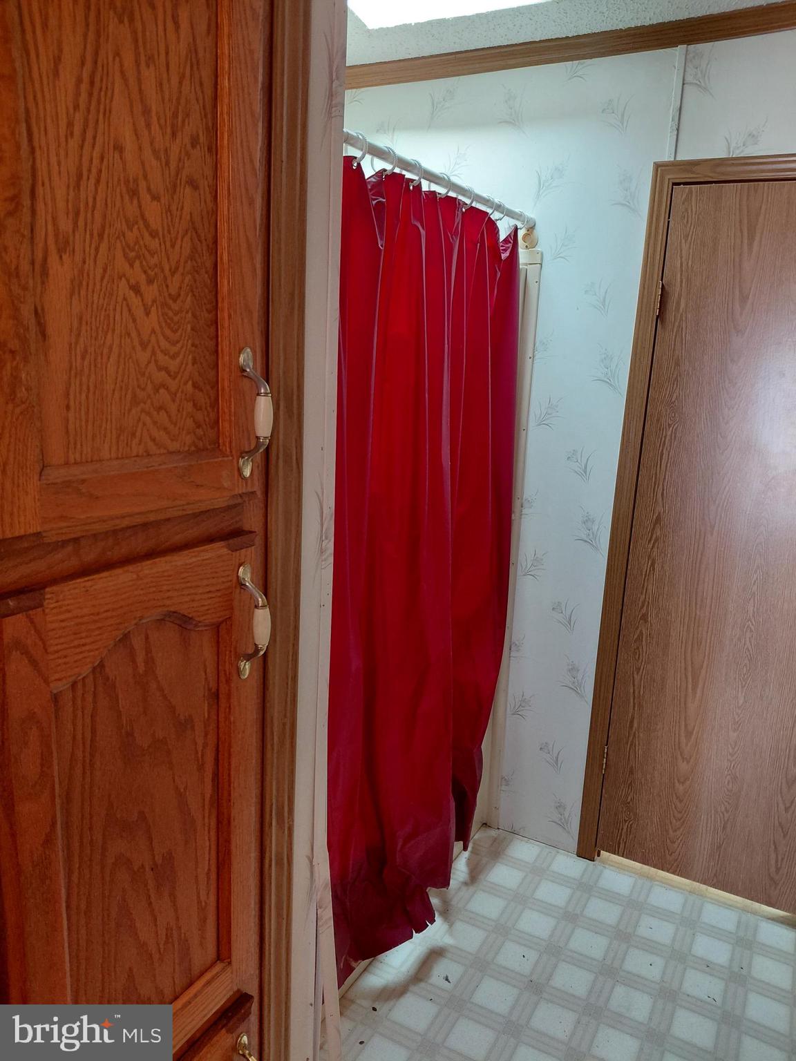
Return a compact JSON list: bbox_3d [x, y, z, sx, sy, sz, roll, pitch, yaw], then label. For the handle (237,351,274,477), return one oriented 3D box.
[{"bbox_3d":[-0.131,-0.107,0.718,0.029,0.121,0.020,9,13,28],"label":"handle"}]

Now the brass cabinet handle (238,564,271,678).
[{"bbox_3d":[-0.140,0.094,0.757,0.029,0.118,0.020,9,13,28],"label":"brass cabinet handle"}]

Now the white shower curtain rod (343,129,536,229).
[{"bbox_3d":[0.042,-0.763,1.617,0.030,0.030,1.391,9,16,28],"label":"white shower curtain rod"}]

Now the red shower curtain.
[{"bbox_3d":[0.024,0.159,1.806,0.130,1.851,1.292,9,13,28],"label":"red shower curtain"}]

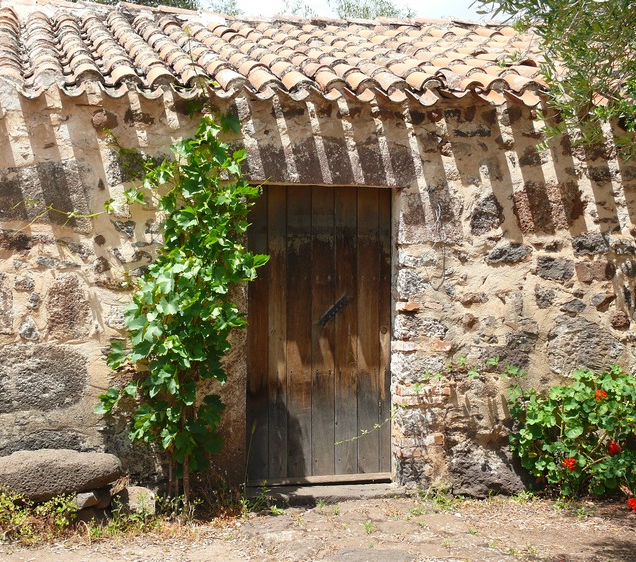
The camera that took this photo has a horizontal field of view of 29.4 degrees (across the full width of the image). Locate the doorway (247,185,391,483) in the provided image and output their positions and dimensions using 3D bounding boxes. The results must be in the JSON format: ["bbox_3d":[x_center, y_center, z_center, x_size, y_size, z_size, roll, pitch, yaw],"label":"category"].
[{"bbox_3d":[0.014,0.338,7.800,0.968,1.894,0.060,0,1,-16],"label":"doorway"}]

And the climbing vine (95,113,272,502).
[{"bbox_3d":[-0.813,0.142,7.200,0.958,2.200,0.400,0,1,-16],"label":"climbing vine"}]

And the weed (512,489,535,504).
[{"bbox_3d":[1.270,1.332,7.500,0.140,0.085,0.120,0,1,-16],"label":"weed"}]

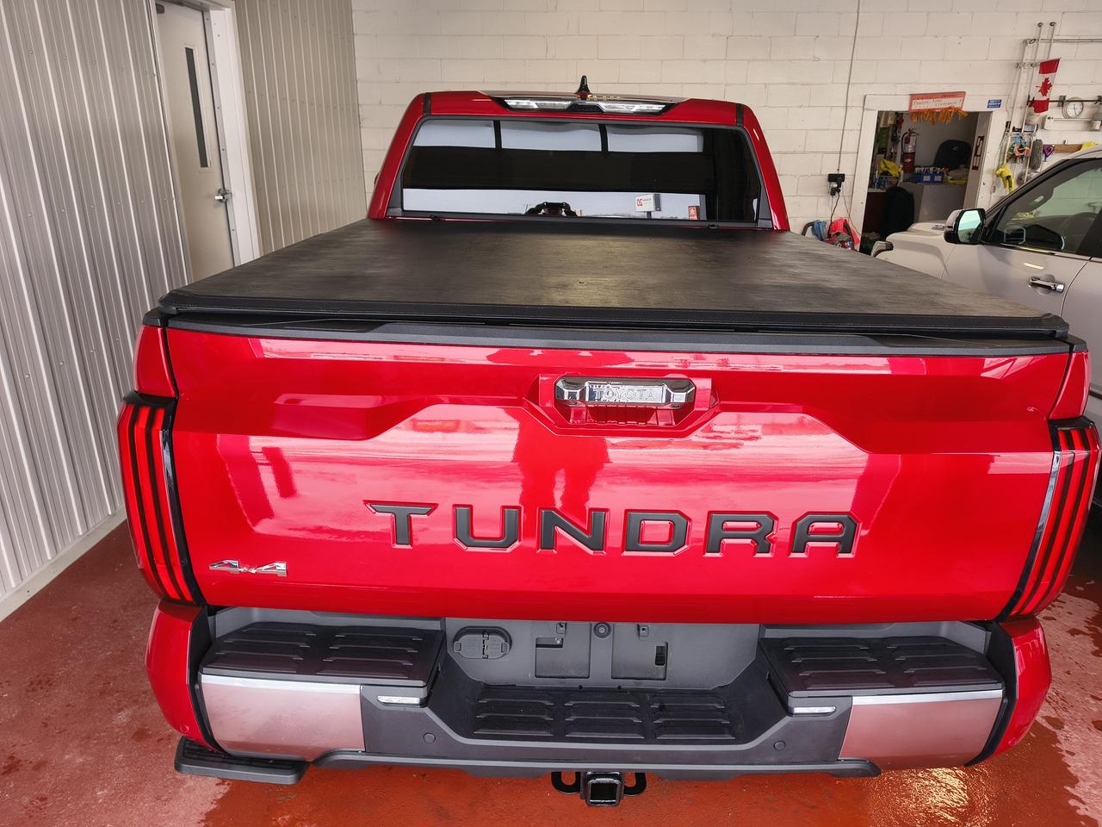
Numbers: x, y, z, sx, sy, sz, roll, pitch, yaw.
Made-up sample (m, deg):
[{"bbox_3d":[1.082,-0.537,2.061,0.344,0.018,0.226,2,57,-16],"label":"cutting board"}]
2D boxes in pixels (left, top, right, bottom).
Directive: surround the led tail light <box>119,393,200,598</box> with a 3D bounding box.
[{"bbox_3d":[-0.800,0.184,1.575,0.155,0.467,0.150,1,19,-1],"label":"led tail light"}]

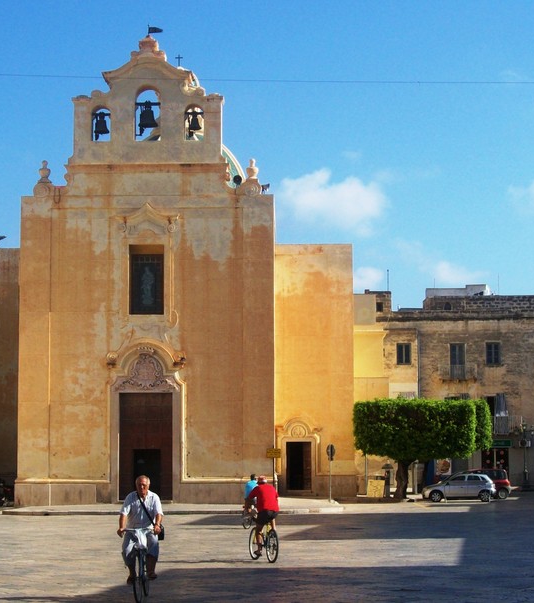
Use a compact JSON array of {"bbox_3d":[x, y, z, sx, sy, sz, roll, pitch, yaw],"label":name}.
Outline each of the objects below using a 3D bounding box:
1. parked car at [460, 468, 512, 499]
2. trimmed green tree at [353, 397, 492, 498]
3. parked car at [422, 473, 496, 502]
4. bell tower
[{"bbox_3d":[11.500,10.040,71.300,3.800,1.620,1.750,-1,-7,5],"label":"parked car"},{"bbox_3d":[8.036,7.585,66.579,6.900,5.186,5.000,0,-7,0],"label":"trimmed green tree"},{"bbox_3d":[9.867,9.586,66.720,3.800,1.440,1.660,0,-7,-3],"label":"parked car"},{"bbox_3d":[-5.641,-9.045,60.792,7.336,6.593,1.200,0,-7,0],"label":"bell tower"}]

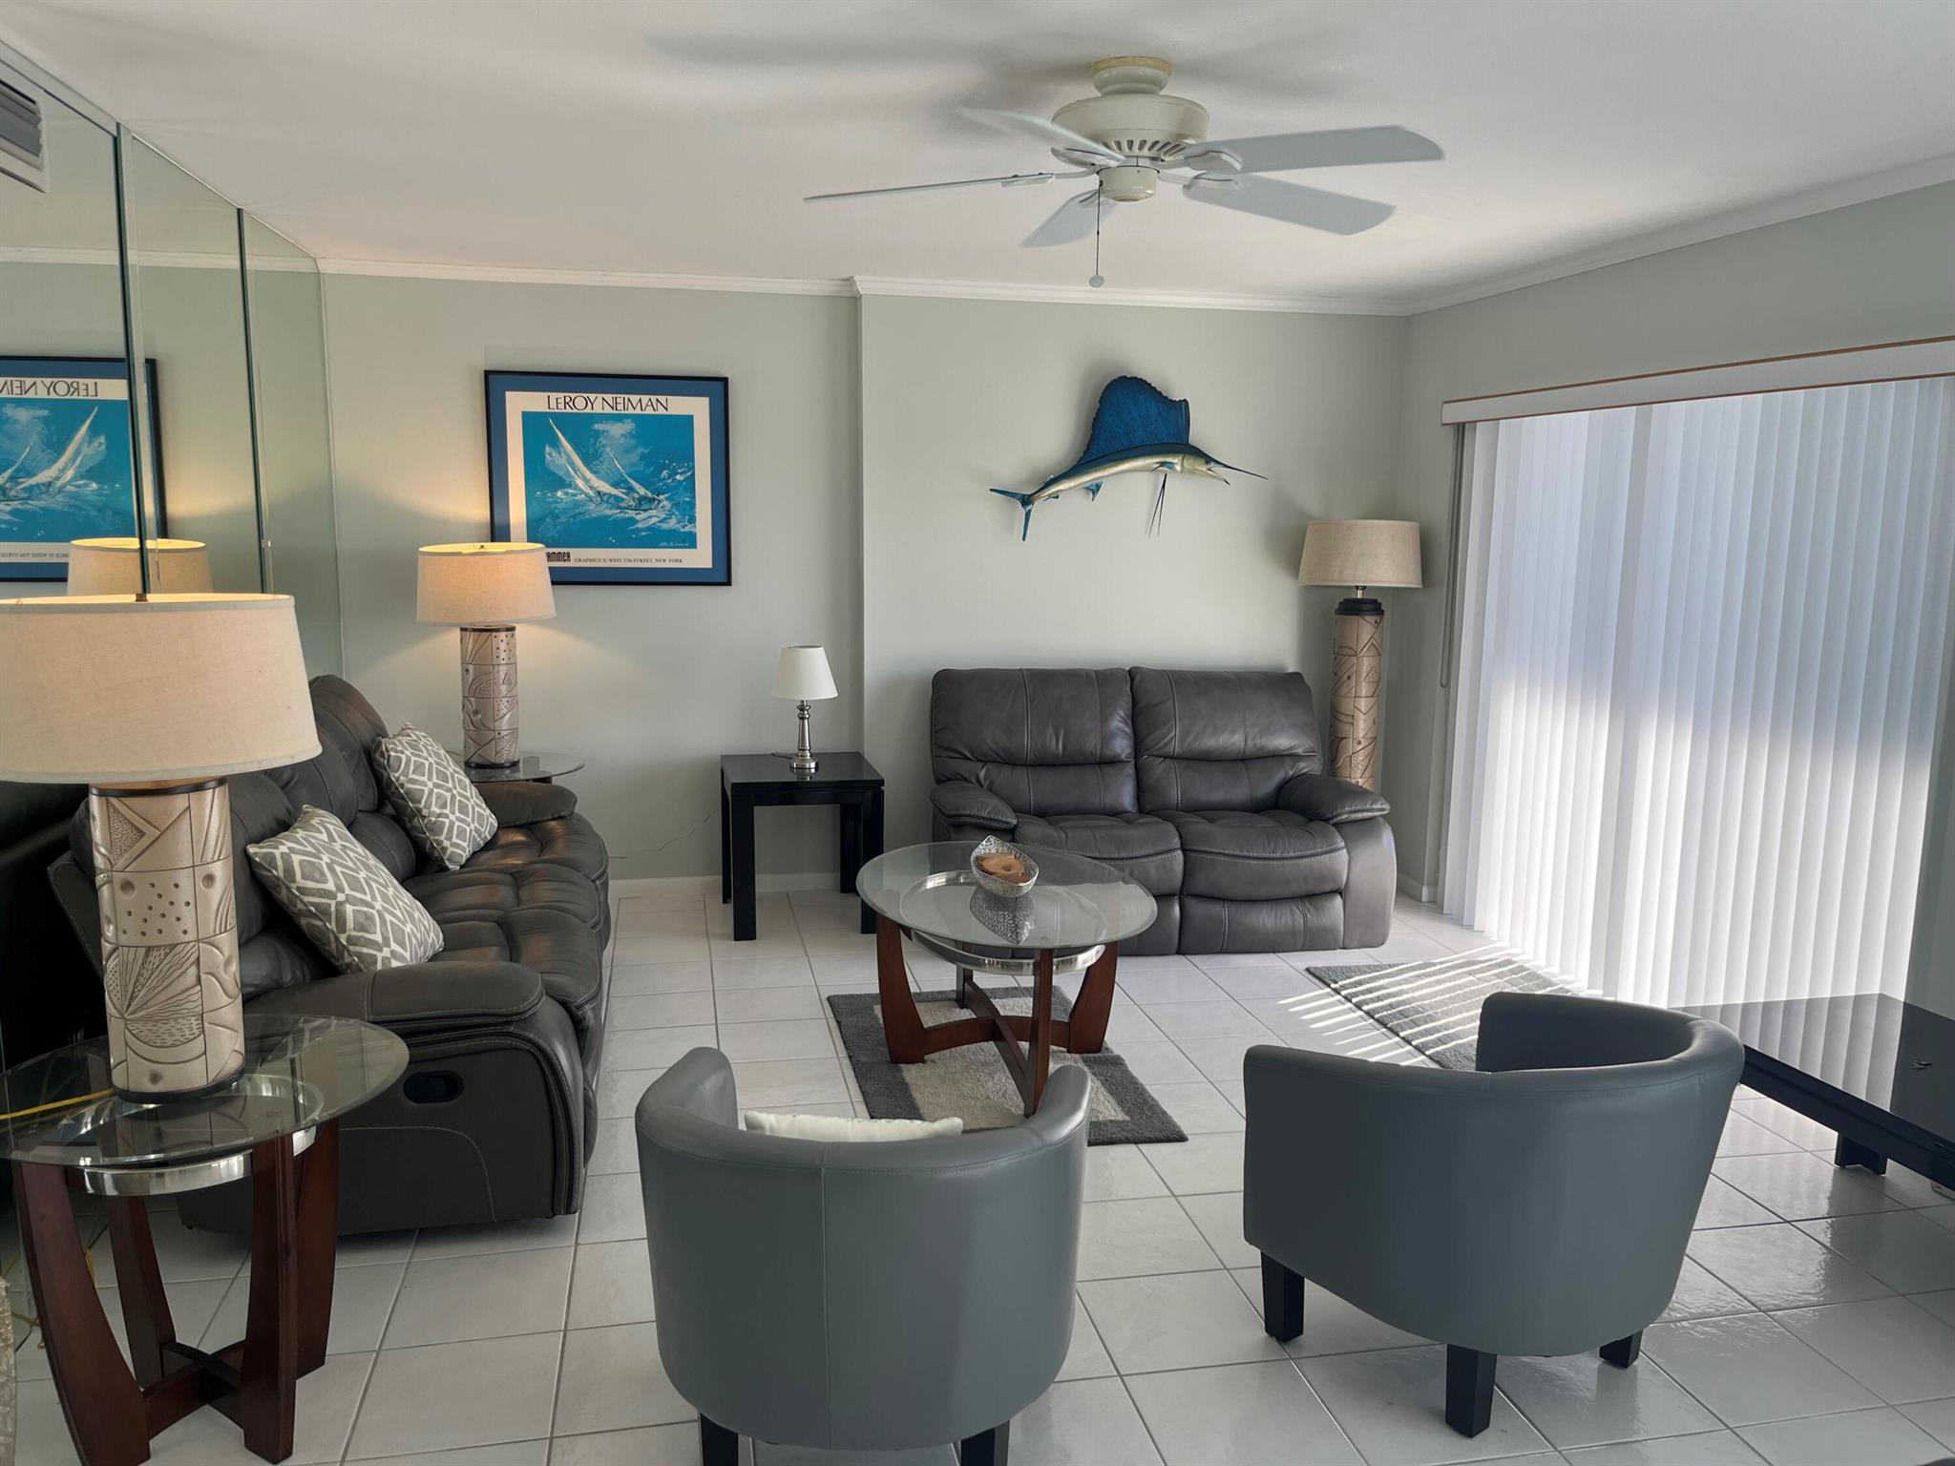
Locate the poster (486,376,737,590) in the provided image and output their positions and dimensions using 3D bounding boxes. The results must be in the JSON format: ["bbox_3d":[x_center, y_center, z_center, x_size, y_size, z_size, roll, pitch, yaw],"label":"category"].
[{"bbox_3d":[-1.416,-0.972,5.681,0.907,0.806,0.027,-1,9,-12],"label":"poster"}]

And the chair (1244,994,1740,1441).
[{"bbox_3d":[1.000,0.855,2.762,0.730,0.700,0.670,-4,10,-31],"label":"chair"}]

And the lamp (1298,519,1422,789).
[{"bbox_3d":[1.529,-0.072,5.965,0.531,1.569,0.531,-1,9,-12],"label":"lamp"}]

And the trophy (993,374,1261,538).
[{"bbox_3d":[0.623,-1.097,5.910,1.160,0.660,0.180,-1,9,-10],"label":"trophy"}]

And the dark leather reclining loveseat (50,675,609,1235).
[{"bbox_3d":[-1.588,0.426,4.216,1.018,0.988,2.268,-1,9,-12],"label":"dark leather reclining loveseat"}]

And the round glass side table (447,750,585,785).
[{"bbox_3d":[-1.829,0.426,5.496,0.645,0.606,0.645,-1,9,-12],"label":"round glass side table"}]

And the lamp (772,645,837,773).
[{"bbox_3d":[-0.658,-0.092,5.589,0.250,0.470,0.250,-1,9,-12],"label":"lamp"}]

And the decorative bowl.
[{"bbox_3d":[0.074,0.399,4.194,0.190,0.105,0.420,0,9,-9],"label":"decorative bowl"}]

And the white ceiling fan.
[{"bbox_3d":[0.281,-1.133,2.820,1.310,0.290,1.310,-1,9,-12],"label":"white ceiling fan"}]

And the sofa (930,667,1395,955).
[{"bbox_3d":[0.638,0.252,5.673,1.781,0.981,0.941,-1,9,-12],"label":"sofa"}]

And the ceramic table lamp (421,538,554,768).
[{"bbox_3d":[-1.805,-0.285,5.419,0.490,0.820,0.490,-1,9,-12],"label":"ceramic table lamp"}]

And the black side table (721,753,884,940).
[{"bbox_3d":[-0.690,0.423,5.709,0.558,0.588,0.612,-1,9,-12],"label":"black side table"}]

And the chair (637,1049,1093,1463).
[{"bbox_3d":[-0.189,0.873,2.435,0.739,0.679,0.638,2,8,5],"label":"chair"}]

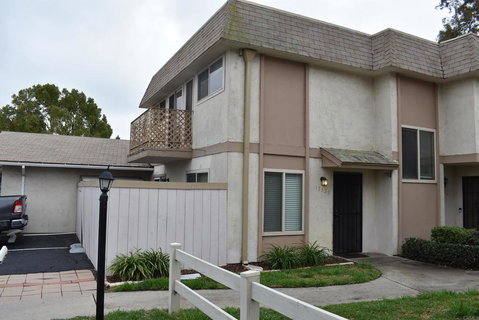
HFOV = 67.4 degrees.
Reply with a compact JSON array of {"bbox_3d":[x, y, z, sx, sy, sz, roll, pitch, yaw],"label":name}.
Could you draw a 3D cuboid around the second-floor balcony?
[{"bbox_3d":[-2.447,-0.614,10.846,1.218,1.310,2.688,3,-5,-28],"label":"second-floor balcony"}]

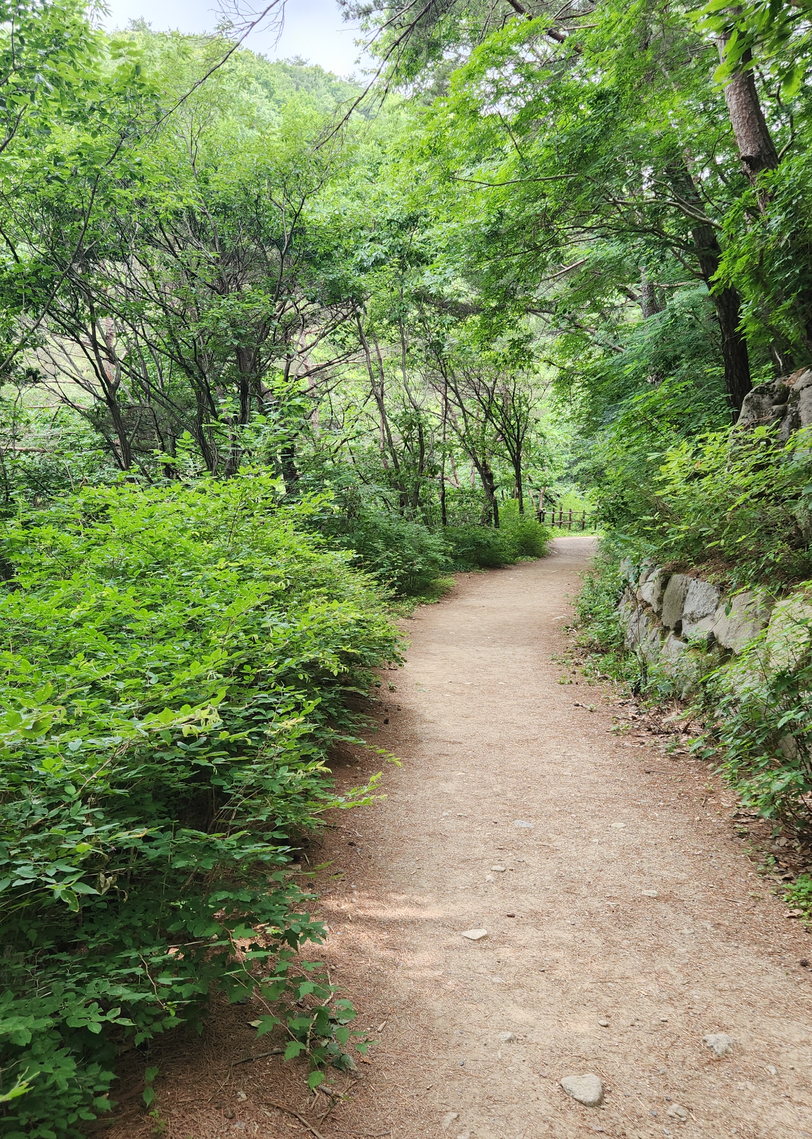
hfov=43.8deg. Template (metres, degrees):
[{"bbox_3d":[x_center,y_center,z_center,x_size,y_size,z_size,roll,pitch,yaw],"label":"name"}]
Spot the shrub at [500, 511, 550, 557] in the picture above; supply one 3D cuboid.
[{"bbox_3d":[2.998,-0.869,25.500,1.320,1.200,1.300,0,3,0],"label":"shrub"}]

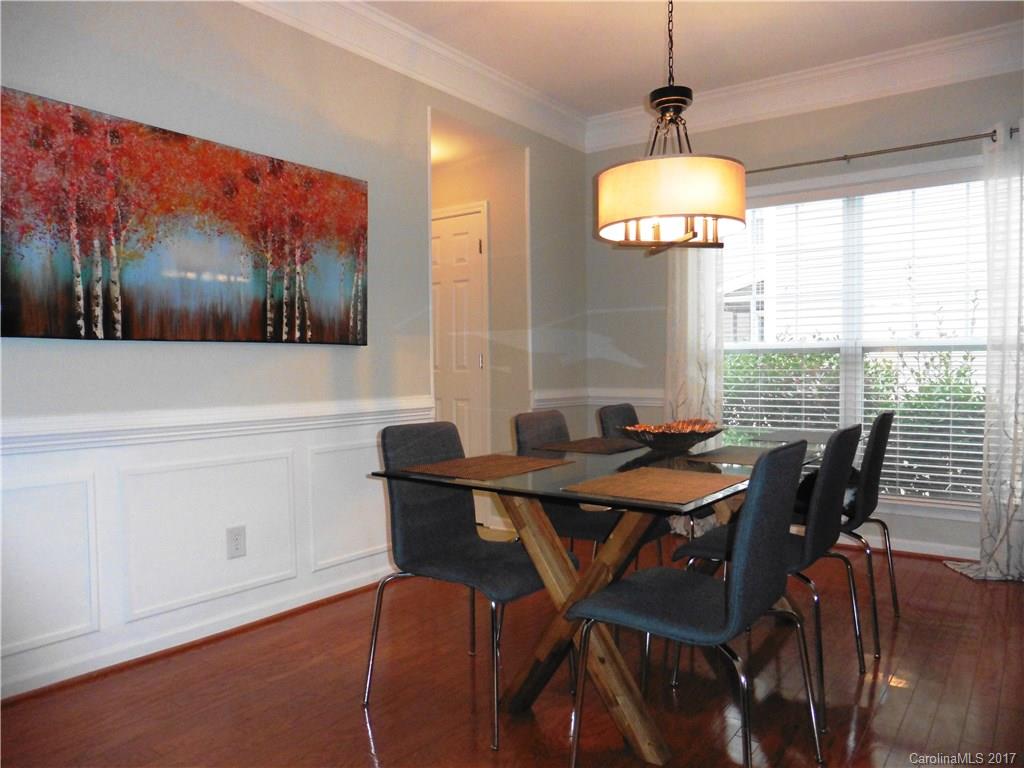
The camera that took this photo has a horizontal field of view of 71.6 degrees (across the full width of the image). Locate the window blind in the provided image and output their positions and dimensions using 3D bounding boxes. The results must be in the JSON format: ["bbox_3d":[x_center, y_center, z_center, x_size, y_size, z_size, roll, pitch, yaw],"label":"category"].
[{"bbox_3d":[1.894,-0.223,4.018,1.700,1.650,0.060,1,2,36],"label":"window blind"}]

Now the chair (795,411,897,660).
[{"bbox_3d":[1.235,0.541,2.857,0.520,0.840,0.500,1,2,36],"label":"chair"}]

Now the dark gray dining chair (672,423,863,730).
[{"bbox_3d":[0.843,0.554,2.327,0.520,0.840,0.500,1,2,36],"label":"dark gray dining chair"}]

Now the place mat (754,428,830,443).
[{"bbox_3d":[1.222,0.225,2.959,0.310,0.006,0.475,1,2,36],"label":"place mat"}]

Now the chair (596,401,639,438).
[{"bbox_3d":[0.705,0.529,3.275,0.540,0.845,0.500,1,2,36],"label":"chair"}]

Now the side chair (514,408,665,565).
[{"bbox_3d":[0.306,0.543,2.737,0.540,0.845,0.500,1,2,36],"label":"side chair"}]

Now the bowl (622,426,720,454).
[{"bbox_3d":[0.588,0.194,2.581,0.370,0.088,0.370,0,1,0],"label":"bowl"}]

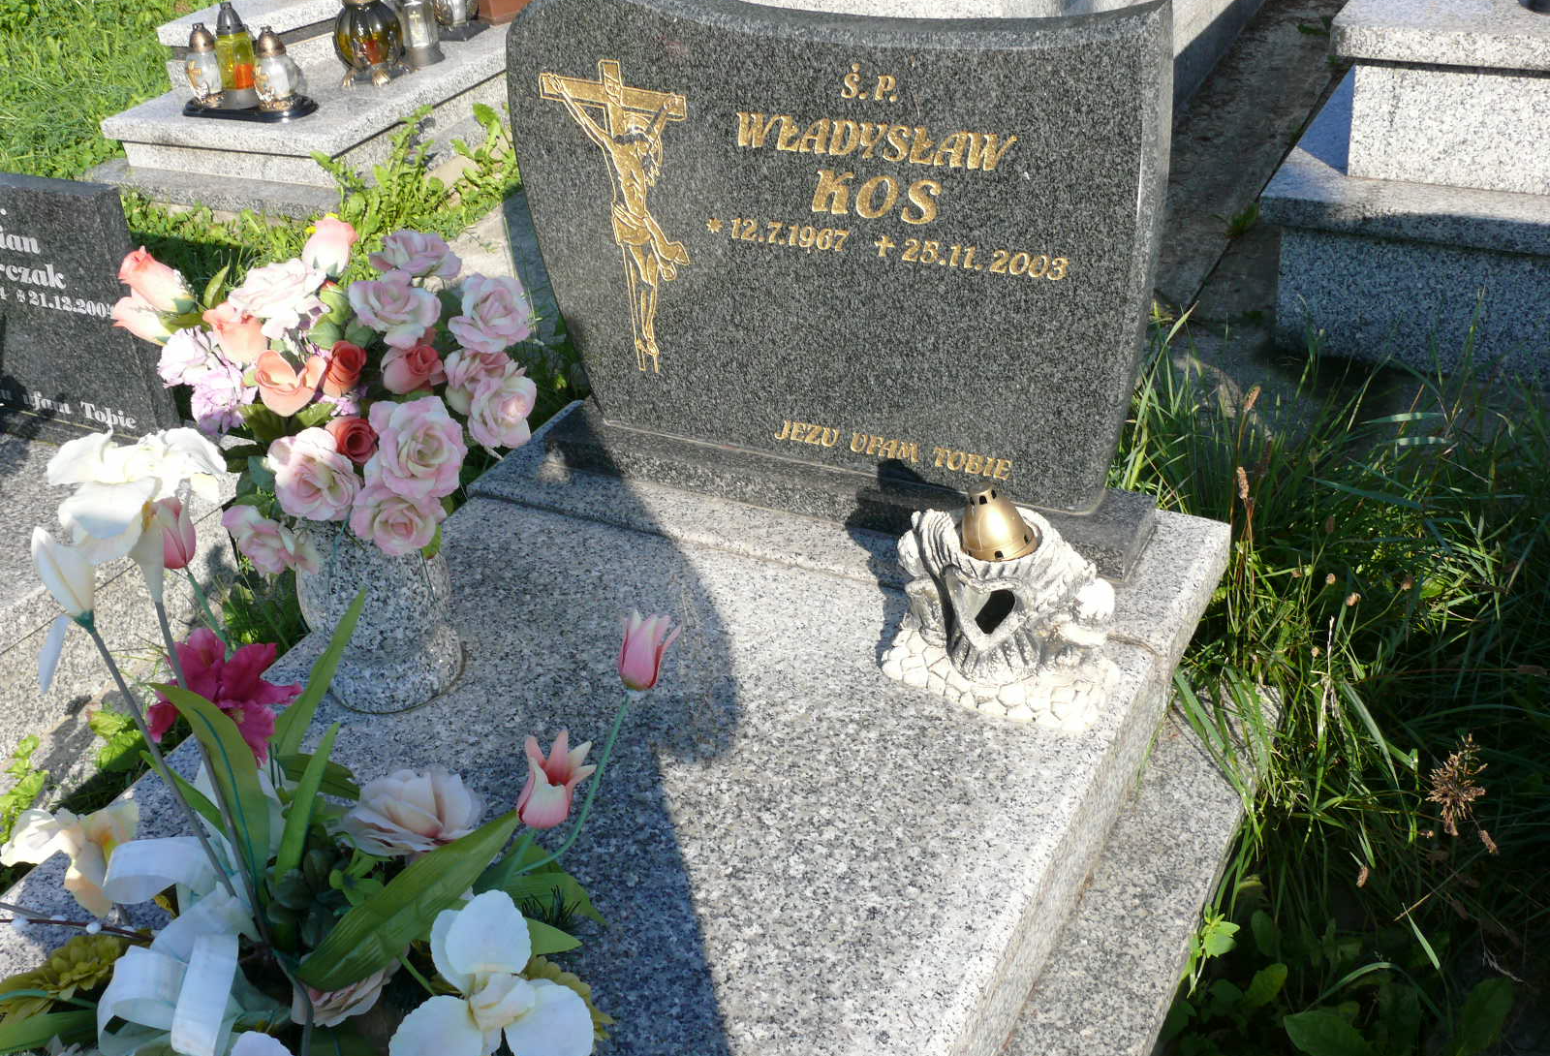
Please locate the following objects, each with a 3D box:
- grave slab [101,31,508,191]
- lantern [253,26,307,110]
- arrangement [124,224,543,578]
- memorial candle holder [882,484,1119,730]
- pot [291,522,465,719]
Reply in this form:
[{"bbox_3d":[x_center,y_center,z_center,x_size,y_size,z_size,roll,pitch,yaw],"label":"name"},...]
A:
[{"bbox_3d":[-0.982,-1.342,4.515,0.759,0.130,1.700,12,36,26],"label":"grave slab"},{"bbox_3d":[-1.258,-1.168,3.971,0.128,0.199,0.128,12,36,26],"label":"lantern"},{"bbox_3d":[-0.438,-0.126,1.527,0.422,0.335,0.355,12,36,27],"label":"arrangement"},{"bbox_3d":[0.232,0.046,1.554,0.242,0.201,0.163,12,36,27],"label":"memorial candle holder"},{"bbox_3d":[-0.419,0.057,1.642,0.160,0.232,0.160,-4,32,3],"label":"pot"}]

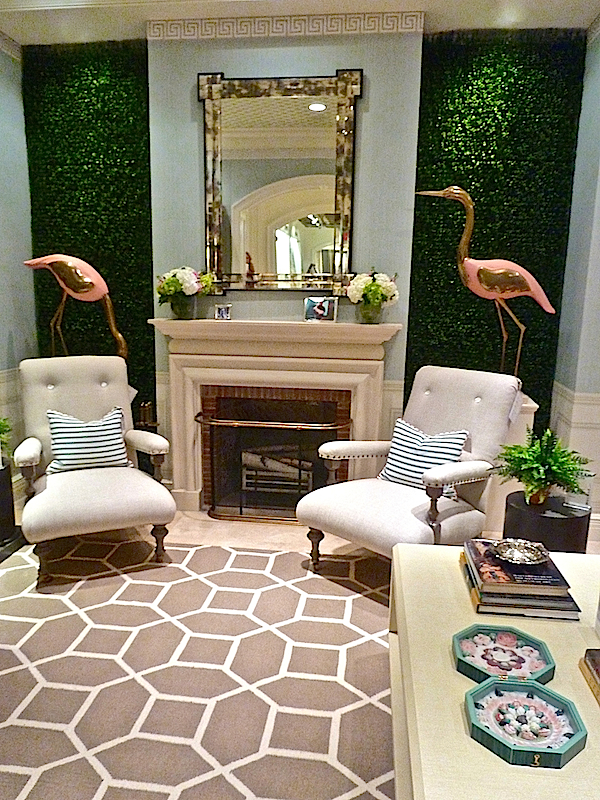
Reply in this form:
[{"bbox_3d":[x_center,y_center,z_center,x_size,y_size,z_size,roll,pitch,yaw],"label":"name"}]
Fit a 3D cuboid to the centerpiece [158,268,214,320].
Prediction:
[{"bbox_3d":[-0.702,-0.654,3.547,0.355,0.326,0.282,2,10,6],"label":"centerpiece"}]

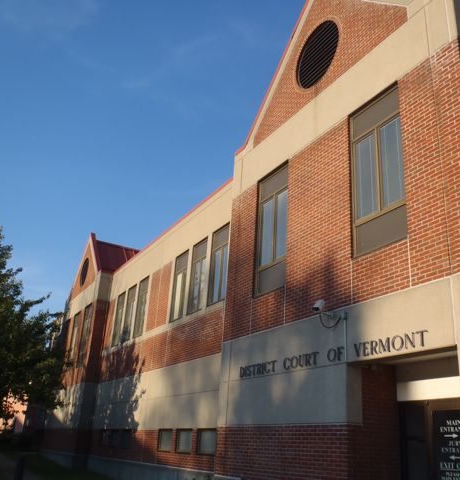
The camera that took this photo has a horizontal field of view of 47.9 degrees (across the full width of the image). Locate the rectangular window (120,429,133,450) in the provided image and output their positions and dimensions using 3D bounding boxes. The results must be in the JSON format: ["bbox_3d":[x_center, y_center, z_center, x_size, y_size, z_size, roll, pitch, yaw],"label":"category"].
[{"bbox_3d":[-3.567,6.954,18.016,0.120,0.610,1.080,15,-25,-26],"label":"rectangular window"}]

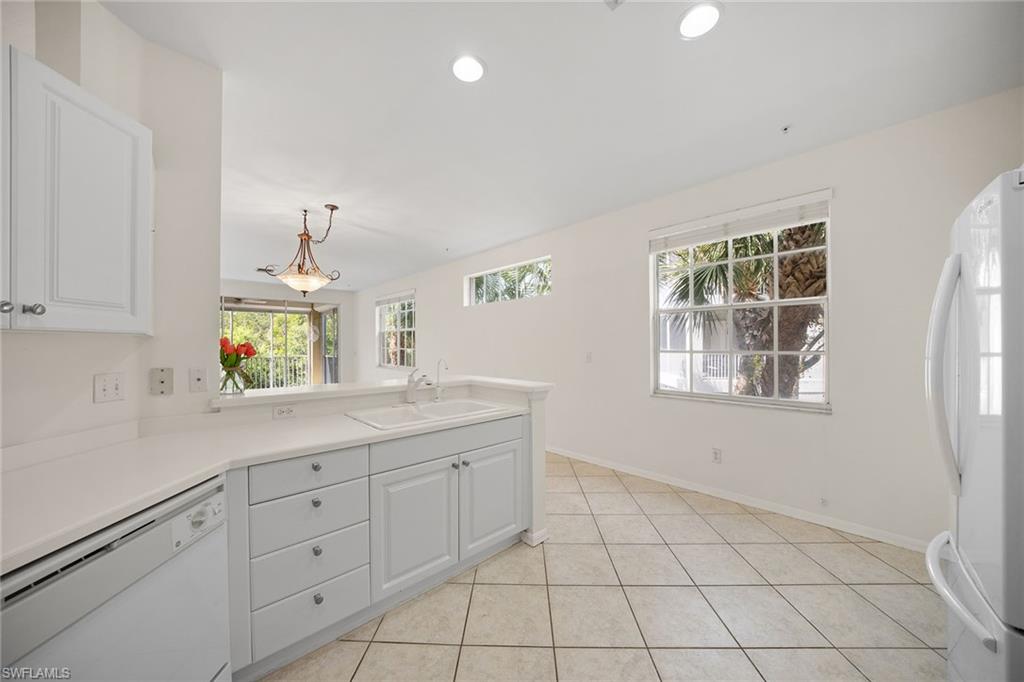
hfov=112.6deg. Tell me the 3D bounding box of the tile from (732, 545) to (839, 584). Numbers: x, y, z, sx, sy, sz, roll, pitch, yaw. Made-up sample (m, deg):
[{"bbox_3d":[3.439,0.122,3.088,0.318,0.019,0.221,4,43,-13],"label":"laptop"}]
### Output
[{"bbox_3d":[1.632,1.341,2.056,0.405,0.012,0.385,0,0,-1],"label":"tile"}]

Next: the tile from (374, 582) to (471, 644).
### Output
[{"bbox_3d":[-0.417,1.341,1.693,0.405,0.012,0.385,0,0,-1],"label":"tile"}]

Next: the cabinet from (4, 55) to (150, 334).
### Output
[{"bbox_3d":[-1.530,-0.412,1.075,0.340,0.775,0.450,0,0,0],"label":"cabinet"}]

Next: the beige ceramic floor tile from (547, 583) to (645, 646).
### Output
[{"bbox_3d":[0.393,1.341,1.672,0.405,0.012,0.385,0,0,-1],"label":"beige ceramic floor tile"}]

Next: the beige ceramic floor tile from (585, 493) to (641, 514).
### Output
[{"bbox_3d":[0.826,1.341,2.804,0.405,0.012,0.385,0,0,-1],"label":"beige ceramic floor tile"}]

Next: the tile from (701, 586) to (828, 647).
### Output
[{"bbox_3d":[1.209,1.341,1.672,0.405,0.012,0.385,0,0,-1],"label":"tile"}]

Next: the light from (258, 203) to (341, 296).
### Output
[{"bbox_3d":[-2.180,-0.925,3.600,0.700,0.910,0.700,0,0,0],"label":"light"}]

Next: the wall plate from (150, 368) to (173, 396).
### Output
[{"bbox_3d":[-1.612,0.190,1.570,0.077,0.124,0.008,0,0,-41],"label":"wall plate"}]

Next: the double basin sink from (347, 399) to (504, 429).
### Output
[{"bbox_3d":[-0.516,0.525,2.125,0.820,0.190,0.530,0,0,-44],"label":"double basin sink"}]

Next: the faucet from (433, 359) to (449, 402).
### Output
[{"bbox_3d":[-0.510,0.280,2.385,0.055,0.310,0.130,0,0,-44],"label":"faucet"}]

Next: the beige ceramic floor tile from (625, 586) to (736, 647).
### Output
[{"bbox_3d":[0.801,1.341,1.671,0.405,0.012,0.385,0,0,-1],"label":"beige ceramic floor tile"}]

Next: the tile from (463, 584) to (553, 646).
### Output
[{"bbox_3d":[-0.012,1.341,1.679,0.405,0.012,0.385,0,0,-1],"label":"tile"}]

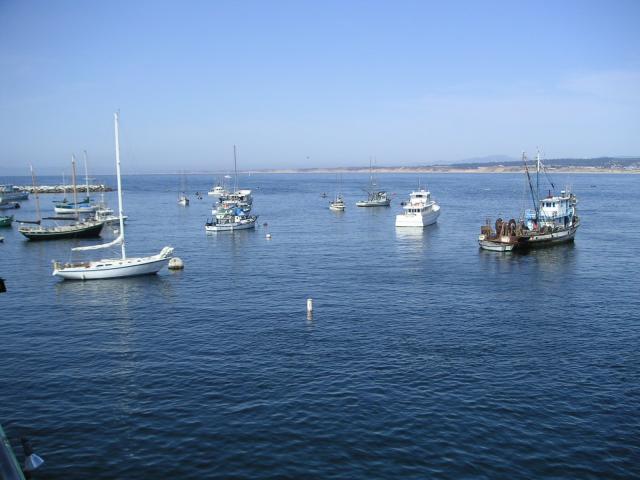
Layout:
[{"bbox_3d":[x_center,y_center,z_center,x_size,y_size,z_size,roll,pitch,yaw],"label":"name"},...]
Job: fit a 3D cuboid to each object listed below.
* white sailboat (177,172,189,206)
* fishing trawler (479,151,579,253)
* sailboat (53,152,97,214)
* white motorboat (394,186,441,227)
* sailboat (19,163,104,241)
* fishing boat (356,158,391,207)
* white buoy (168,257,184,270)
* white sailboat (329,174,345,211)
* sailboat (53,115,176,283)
[{"bbox_3d":[-35.473,-13.195,182.559,2.700,9.500,8.300,-2,6,-18],"label":"white sailboat"},{"bbox_3d":[26.373,-4.897,84.130,17.800,11.200,5.000,-5,7,-40],"label":"fishing trawler"},{"bbox_3d":[-56.073,-12.979,160.449,9.700,13.900,2.900,-2,6,-21],"label":"sailboat"},{"bbox_3d":[17.469,-5.739,118.611,4.500,6.200,14.800,3,6,28],"label":"white motorboat"},{"bbox_3d":[-35.432,-5.610,96.677,11.200,11.100,3.200,-3,6,-26],"label":"sailboat"},{"bbox_3d":[13.623,-14.218,175.969,8.800,12.000,3.000,-1,6,-5],"label":"fishing boat"},{"bbox_3d":[-13.188,2.221,64.903,1.380,1.300,1.380,0,5,0],"label":"white buoy"},{"bbox_3d":[4.041,-10.831,160.717,2.600,8.300,7.800,-2,6,-19],"label":"white sailboat"},{"bbox_3d":[-17.821,-3.727,60.006,9.800,14.000,2.900,-2,6,-21],"label":"sailboat"}]

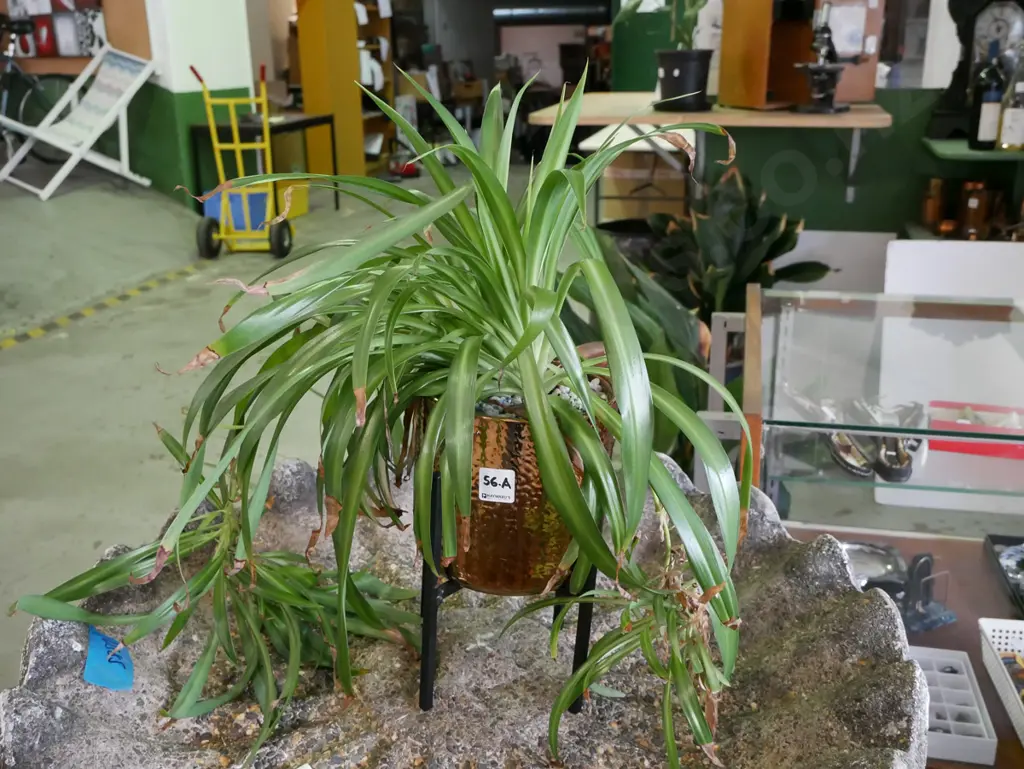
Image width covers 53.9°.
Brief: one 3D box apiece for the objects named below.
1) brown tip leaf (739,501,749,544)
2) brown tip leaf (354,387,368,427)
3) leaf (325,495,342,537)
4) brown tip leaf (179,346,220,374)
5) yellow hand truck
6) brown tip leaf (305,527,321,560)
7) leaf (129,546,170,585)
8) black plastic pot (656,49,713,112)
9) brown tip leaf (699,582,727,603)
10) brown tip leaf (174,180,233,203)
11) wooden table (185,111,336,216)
[{"bbox_3d":[0.252,0.150,1.096,0.011,0.045,0.012,-1,19,0],"label":"brown tip leaf"},{"bbox_3d":[-0.145,0.021,0.967,0.013,0.039,0.012,-1,19,0],"label":"brown tip leaf"},{"bbox_3d":[-0.192,0.141,1.080,0.017,0.041,0.014,-1,19,0],"label":"leaf"},{"bbox_3d":[-0.305,-0.023,0.982,0.040,0.024,0.022,-1,19,0],"label":"brown tip leaf"},{"bbox_3d":[-1.676,-1.400,6.326,0.550,1.165,0.580,0,19,3],"label":"yellow hand truck"},{"bbox_3d":[-0.218,0.174,1.102,0.014,0.034,0.014,-1,19,0],"label":"brown tip leaf"},{"bbox_3d":[-0.376,0.188,1.042,0.041,0.032,0.025,-1,19,0],"label":"leaf"},{"bbox_3d":[0.534,-0.943,3.115,0.178,0.185,0.178,-1,19,0],"label":"black plastic pot"},{"bbox_3d":[0.208,0.217,1.045,0.026,0.019,0.020,-1,19,0],"label":"brown tip leaf"},{"bbox_3d":[-0.309,-0.194,1.010,0.056,0.020,0.025,-1,19,0],"label":"brown tip leaf"},{"bbox_3d":[-1.828,-1.612,7.618,0.615,0.747,1.170,3,19,11],"label":"wooden table"}]

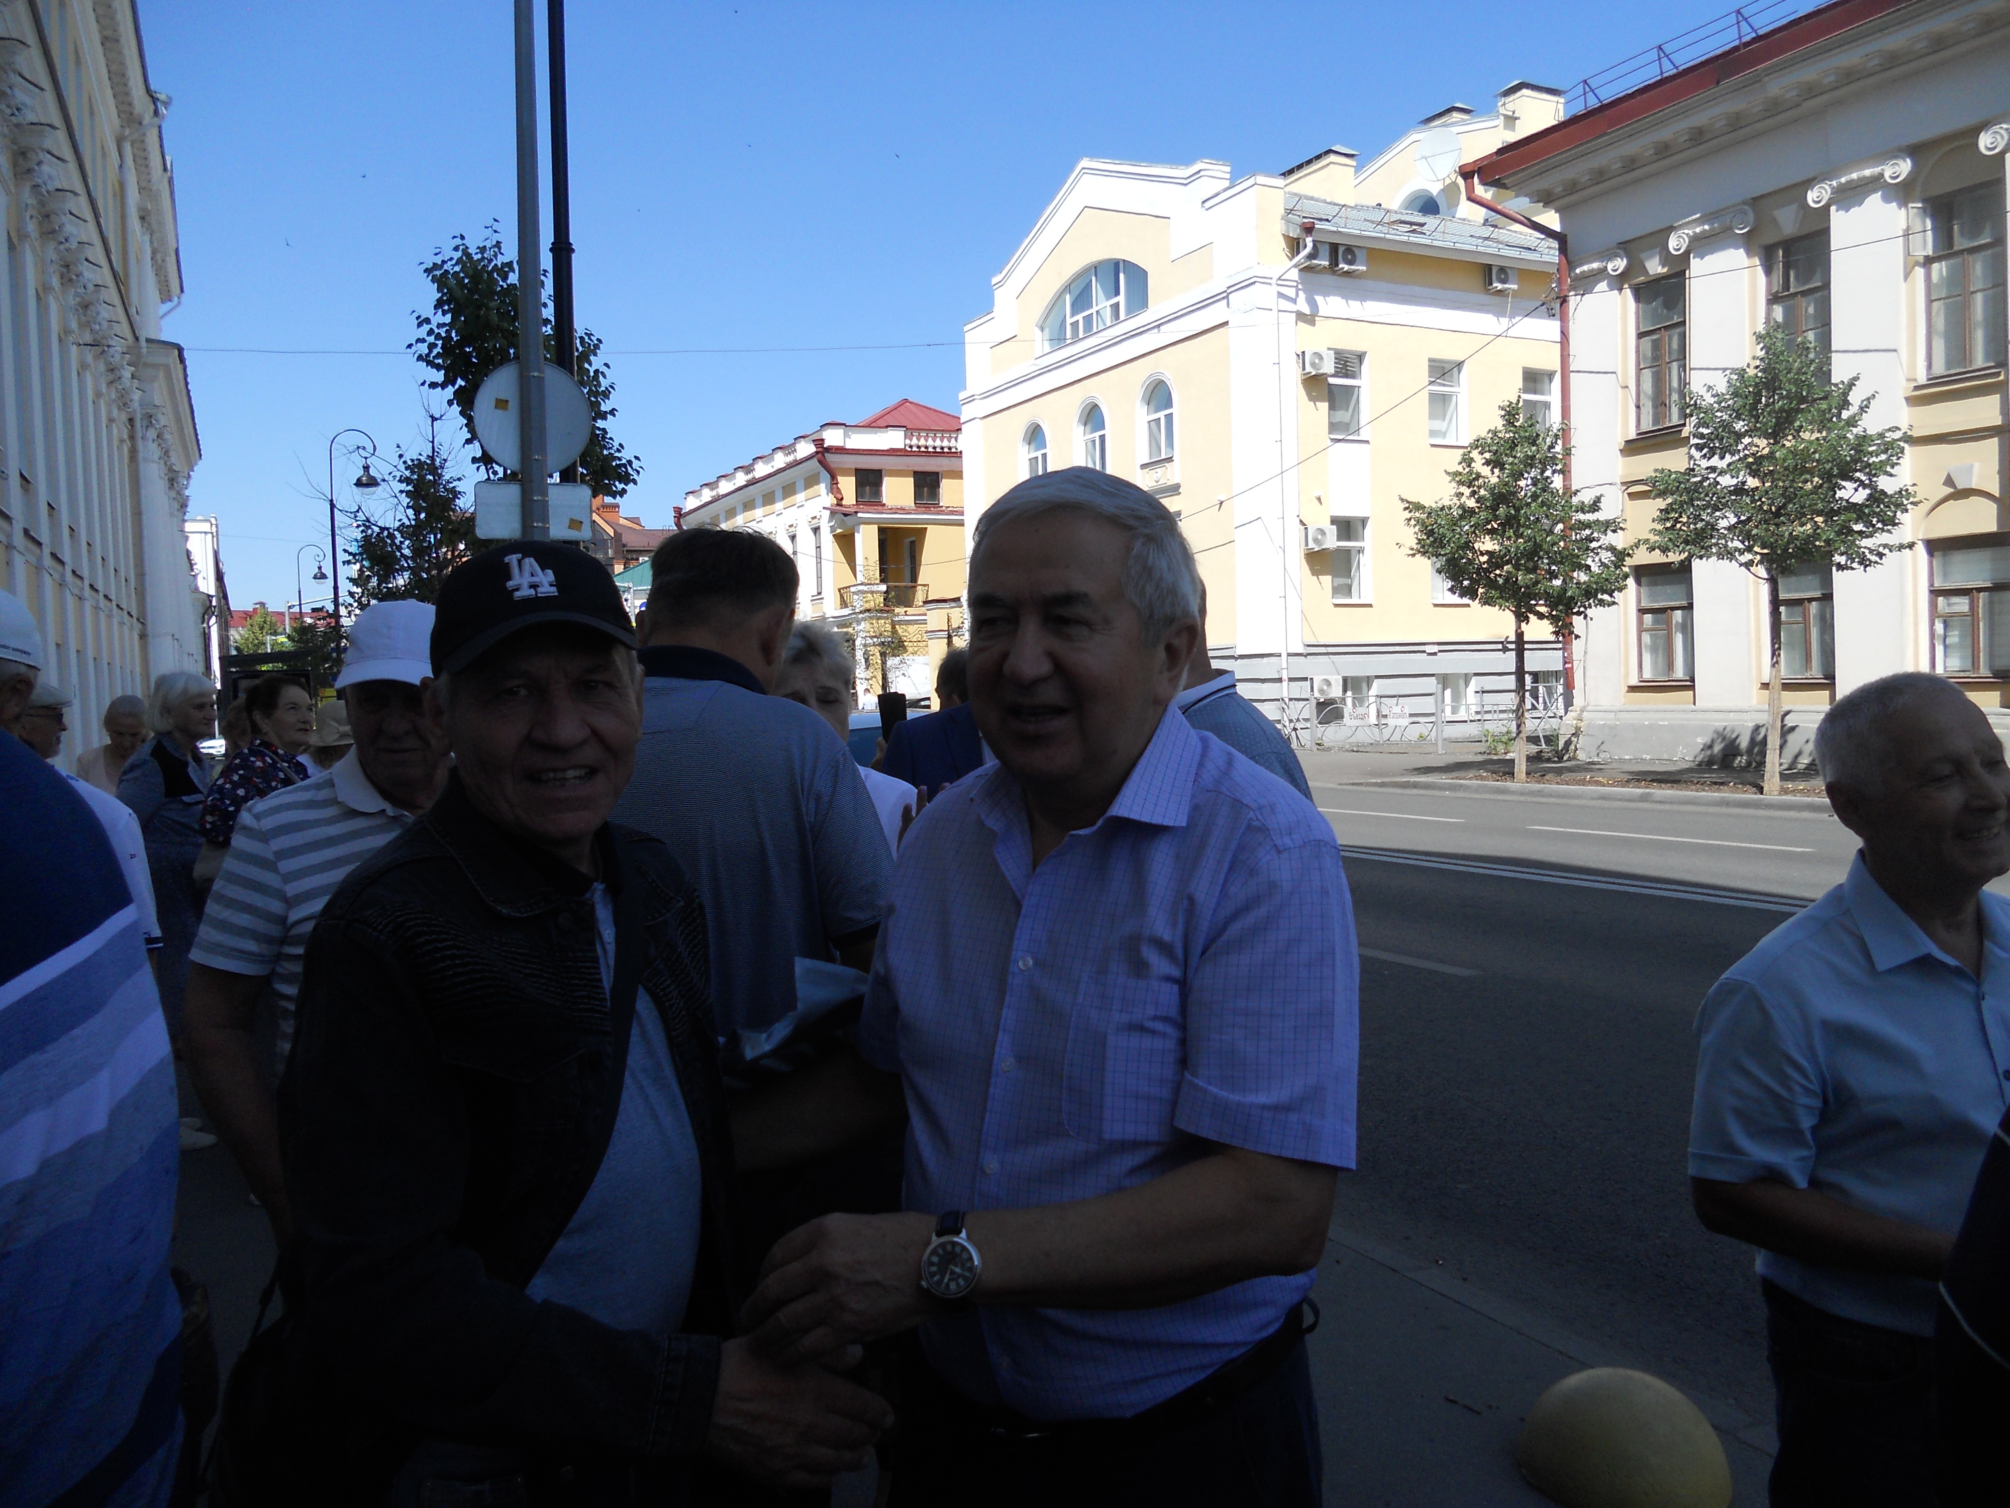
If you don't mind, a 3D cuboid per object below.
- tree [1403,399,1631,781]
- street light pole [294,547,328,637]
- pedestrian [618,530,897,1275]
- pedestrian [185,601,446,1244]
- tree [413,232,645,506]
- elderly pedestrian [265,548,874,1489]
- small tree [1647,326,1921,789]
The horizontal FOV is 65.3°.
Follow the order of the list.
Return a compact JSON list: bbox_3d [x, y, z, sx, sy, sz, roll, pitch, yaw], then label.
[{"bbox_3d":[7.563,-2.425,23.298,3.350,5.630,3.200,-1,2,18],"label":"tree"},{"bbox_3d":[-22.931,-3.298,52.132,1.100,7.266,0.550,-3,2,-26],"label":"street light pole"},{"bbox_3d":[-0.328,0.583,1.931,0.520,1.715,0.370,-1,2,12],"label":"pedestrian"},{"bbox_3d":[-0.742,0.629,2.000,0.530,1.645,0.360,-3,2,-30],"label":"pedestrian"},{"bbox_3d":[-3.765,-1.521,12.597,1.900,5.365,1.850,-2,2,-16],"label":"tree"},{"bbox_3d":[-0.375,0.641,1.380,0.500,1.644,0.520,0,3,41],"label":"elderly pedestrian"},{"bbox_3d":[9.478,-2.381,19.296,3.300,5.760,3.200,-1,2,26],"label":"small tree"}]

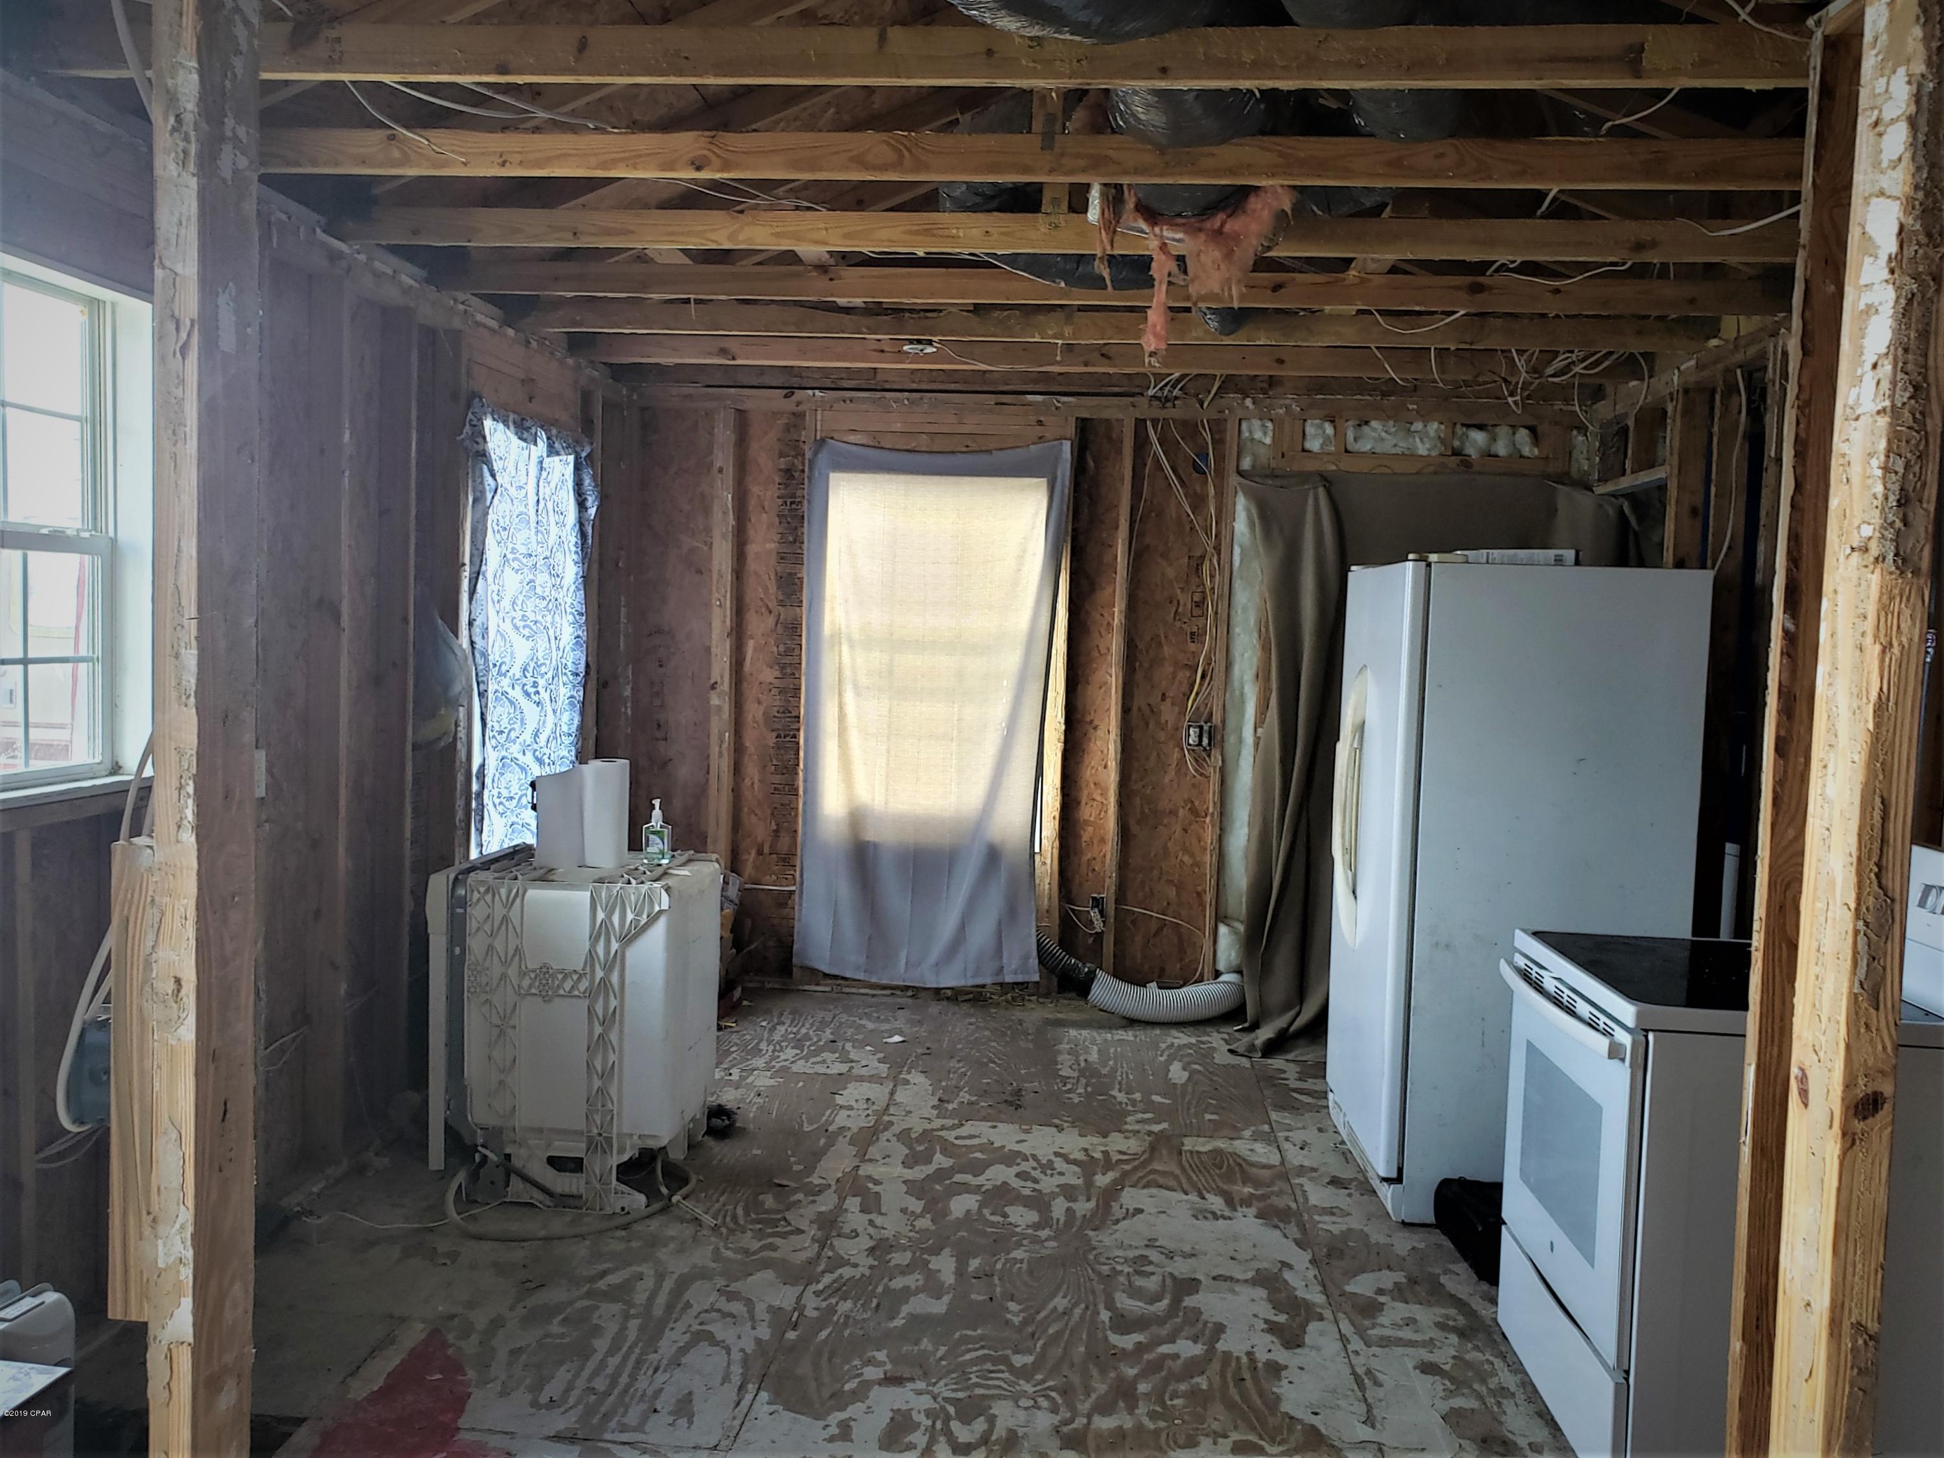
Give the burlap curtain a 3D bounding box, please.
[{"bbox_3d":[1.763,0.103,5.722,1.520,2.200,0.480,2,3,5],"label":"burlap curtain"}]

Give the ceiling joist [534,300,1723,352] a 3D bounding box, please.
[{"bbox_3d":[0.467,-1.384,5.040,4.130,0.093,0.040,2,3,5],"label":"ceiling joist"}]

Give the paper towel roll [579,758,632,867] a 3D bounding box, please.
[{"bbox_3d":[-0.990,0.227,3.961,0.130,0.280,0.130,2,3,0],"label":"paper towel roll"}]

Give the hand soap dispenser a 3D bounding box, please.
[{"bbox_3d":[-0.873,0.290,4.050,0.076,0.167,0.048,2,4,-1],"label":"hand soap dispenser"}]

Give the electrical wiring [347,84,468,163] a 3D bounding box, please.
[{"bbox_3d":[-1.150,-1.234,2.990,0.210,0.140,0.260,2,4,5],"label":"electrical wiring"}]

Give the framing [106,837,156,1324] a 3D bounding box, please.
[{"bbox_3d":[-0.728,0.304,1.286,0.038,0.420,0.040,2,4,5],"label":"framing"}]

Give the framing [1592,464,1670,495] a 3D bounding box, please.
[{"bbox_3d":[2.439,-0.908,5.329,0.085,0.040,0.740,2,4,5],"label":"framing"}]

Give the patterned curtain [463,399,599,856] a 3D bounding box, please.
[{"bbox_3d":[-1.553,-0.258,5.180,0.100,1.650,1.150,2,3,5],"label":"patterned curtain"}]

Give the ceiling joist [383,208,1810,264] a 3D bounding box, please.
[{"bbox_3d":[0.268,-1.248,3.683,3.880,0.089,0.038,2,4,5],"label":"ceiling joist"}]

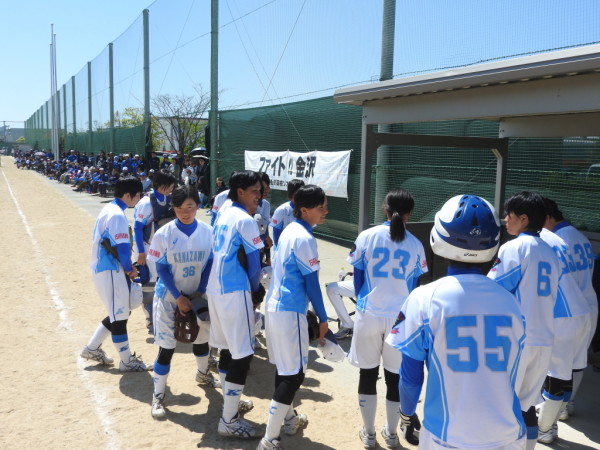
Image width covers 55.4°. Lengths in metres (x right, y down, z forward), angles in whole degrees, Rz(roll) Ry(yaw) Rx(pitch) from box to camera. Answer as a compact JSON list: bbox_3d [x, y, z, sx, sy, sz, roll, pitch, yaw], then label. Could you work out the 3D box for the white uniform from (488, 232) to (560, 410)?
[{"bbox_3d":[1.256,0.513,3.185,0.480,0.961,0.350,-2,8,-22],"label":"white uniform"}]

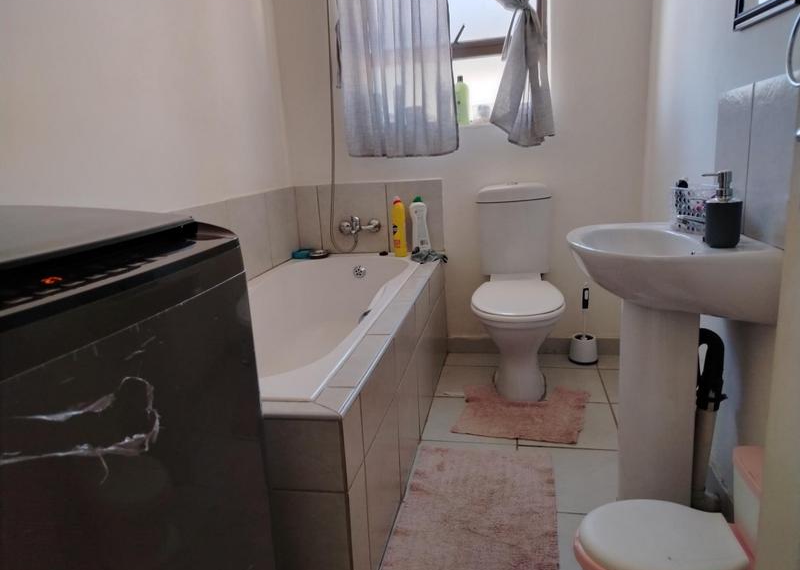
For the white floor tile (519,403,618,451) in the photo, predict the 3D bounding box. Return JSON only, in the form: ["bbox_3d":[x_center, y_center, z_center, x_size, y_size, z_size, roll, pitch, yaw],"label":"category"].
[{"bbox_3d":[0.620,0.516,2.061,0.358,0.010,0.362,0,13,12],"label":"white floor tile"}]

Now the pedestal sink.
[{"bbox_3d":[0.714,0.228,1.606,0.445,0.747,0.580,0,13,12],"label":"pedestal sink"}]

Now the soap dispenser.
[{"bbox_3d":[0.767,-0.184,1.325,0.094,0.181,0.080,0,13,12],"label":"soap dispenser"}]

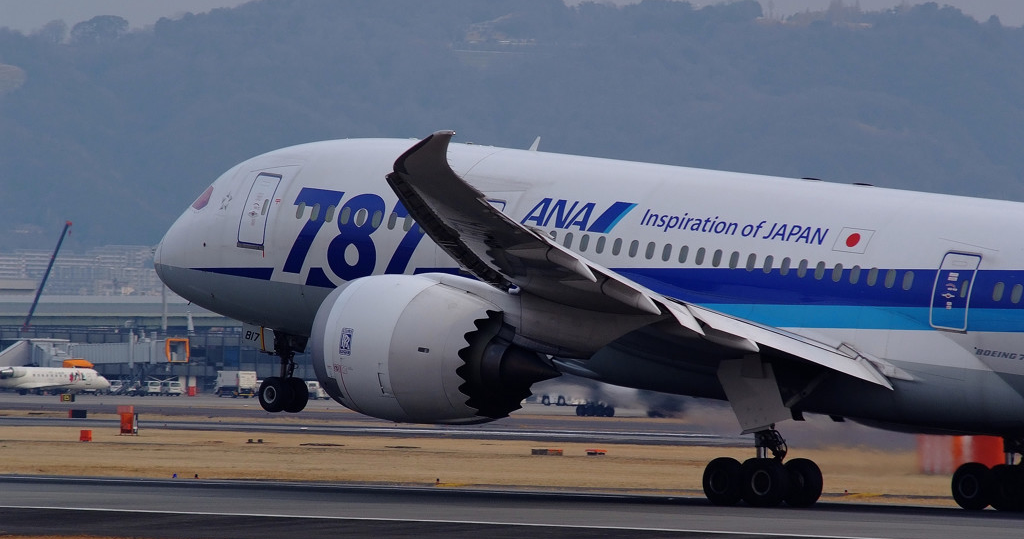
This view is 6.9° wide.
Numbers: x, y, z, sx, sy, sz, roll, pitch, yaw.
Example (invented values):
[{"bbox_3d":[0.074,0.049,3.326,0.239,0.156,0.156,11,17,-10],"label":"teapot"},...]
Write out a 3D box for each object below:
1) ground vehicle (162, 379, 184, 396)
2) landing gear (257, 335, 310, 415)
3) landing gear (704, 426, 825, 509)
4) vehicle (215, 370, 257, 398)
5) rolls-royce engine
[{"bbox_3d":[-43.061,15.116,1085.000,1.580,1.900,3.700,1,-1,-18],"label":"ground vehicle"},{"bbox_3d":[-6.402,2.914,239.300,1.120,2.200,1.080,7,4,44],"label":"landing gear"},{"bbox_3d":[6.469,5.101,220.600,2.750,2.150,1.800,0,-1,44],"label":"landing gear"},{"bbox_3d":[-34.276,14.296,1060.000,2.300,3.200,6.900,1,-1,-24],"label":"vehicle"},{"bbox_3d":[-1.440,2.261,221.497,7.200,3.800,3.750,10,6,44],"label":"rolls-royce engine"}]

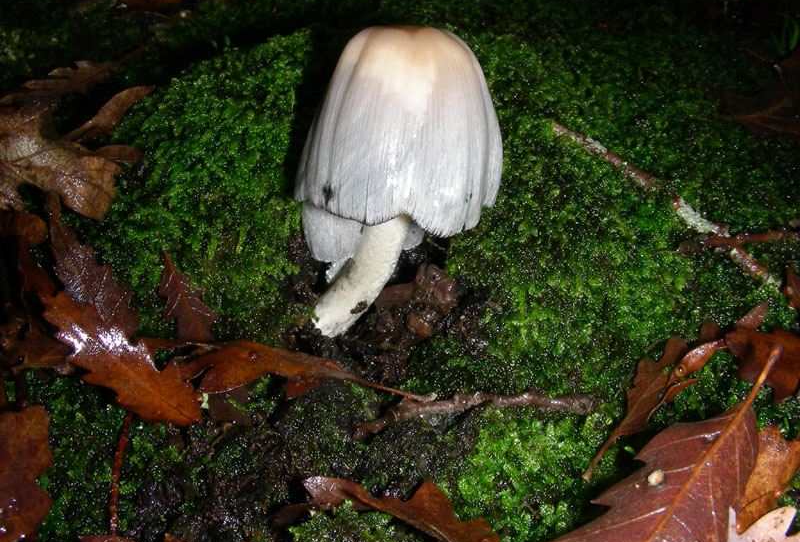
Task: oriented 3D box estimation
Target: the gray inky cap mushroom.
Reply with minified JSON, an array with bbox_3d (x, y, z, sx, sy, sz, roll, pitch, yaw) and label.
[{"bbox_3d":[0.000,-0.032,0.300,0.069,0.106,0.070,0,37,0],"label":"gray inky cap mushroom"}]

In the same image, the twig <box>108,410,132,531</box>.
[{"bbox_3d":[-0.082,0.059,0.258,0.005,0.004,0.043,-5,42,-6],"label":"twig"}]

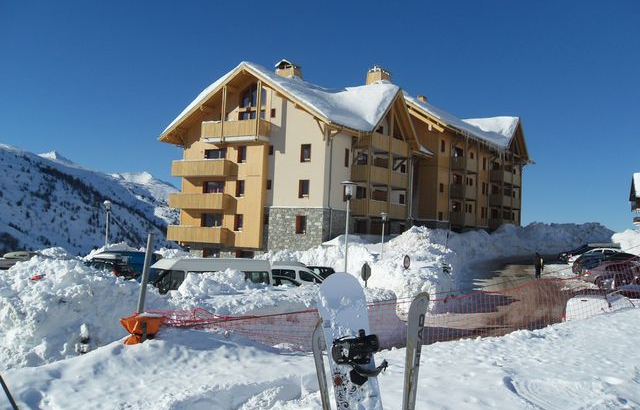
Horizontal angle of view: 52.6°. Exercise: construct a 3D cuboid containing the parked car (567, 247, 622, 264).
[{"bbox_3d":[19.636,3.774,45.300,4.400,1.450,1.770,2,-3,13],"label":"parked car"}]

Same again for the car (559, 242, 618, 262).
[{"bbox_3d":[20.139,3.674,48.000,4.400,1.680,1.800,2,-3,13],"label":"car"}]

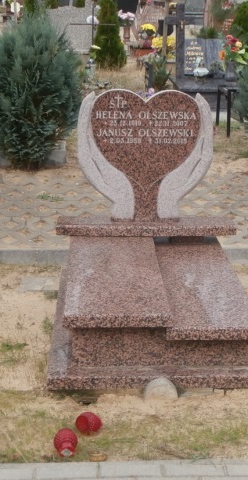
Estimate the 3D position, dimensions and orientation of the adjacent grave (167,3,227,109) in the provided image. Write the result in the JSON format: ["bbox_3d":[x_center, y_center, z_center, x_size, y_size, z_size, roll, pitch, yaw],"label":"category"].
[{"bbox_3d":[1.016,-2.243,10.464,0.920,1.125,1.700,0,15,-2],"label":"adjacent grave"}]

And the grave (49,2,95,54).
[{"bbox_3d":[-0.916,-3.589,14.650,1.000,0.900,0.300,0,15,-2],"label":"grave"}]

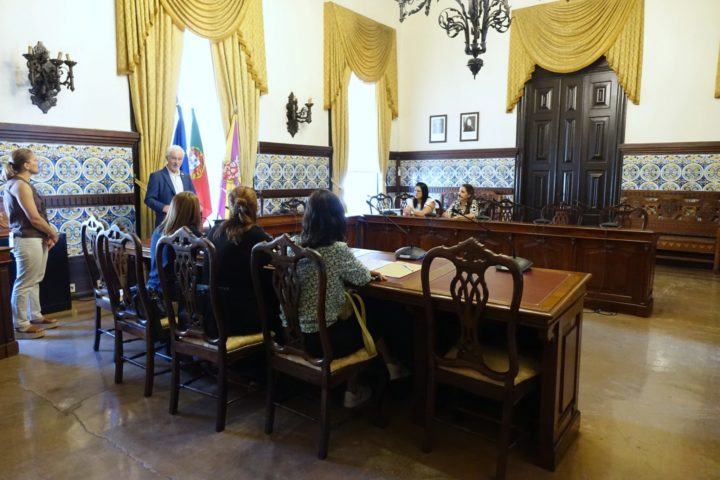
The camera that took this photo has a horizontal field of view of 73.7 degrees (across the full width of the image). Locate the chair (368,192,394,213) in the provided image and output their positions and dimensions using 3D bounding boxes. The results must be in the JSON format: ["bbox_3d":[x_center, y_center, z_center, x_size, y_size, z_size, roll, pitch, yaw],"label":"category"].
[{"bbox_3d":[0.233,-0.251,8.406,0.530,1.120,0.520,6,10,37],"label":"chair"}]

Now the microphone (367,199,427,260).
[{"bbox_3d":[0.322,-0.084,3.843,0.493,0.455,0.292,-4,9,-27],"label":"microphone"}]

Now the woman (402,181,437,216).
[{"bbox_3d":[0.901,-0.193,7.267,0.720,1.310,0.500,-7,11,-44],"label":"woman"}]

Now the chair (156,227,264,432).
[{"bbox_3d":[-0.819,0.467,2.892,0.540,1.130,0.550,5,9,31],"label":"chair"}]

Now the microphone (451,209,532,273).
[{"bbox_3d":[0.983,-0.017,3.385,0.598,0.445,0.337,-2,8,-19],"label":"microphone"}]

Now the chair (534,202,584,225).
[{"bbox_3d":[2.459,0.086,5.930,0.540,1.110,0.540,5,9,33],"label":"chair"}]

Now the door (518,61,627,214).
[{"bbox_3d":[3.627,-1.399,8.464,1.800,3.400,0.200,6,10,37],"label":"door"}]

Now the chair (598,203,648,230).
[{"bbox_3d":[3.032,0.126,5.633,0.530,1.120,0.520,6,10,37],"label":"chair"}]

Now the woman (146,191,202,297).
[{"bbox_3d":[-1.226,0.296,3.500,0.500,1.310,0.750,5,9,33],"label":"woman"}]

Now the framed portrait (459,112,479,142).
[{"bbox_3d":[2.142,-2.199,9.371,0.385,0.540,0.030,6,9,37],"label":"framed portrait"}]

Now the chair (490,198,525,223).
[{"bbox_3d":[1.888,0.032,6.331,0.540,1.110,0.540,5,9,33],"label":"chair"}]

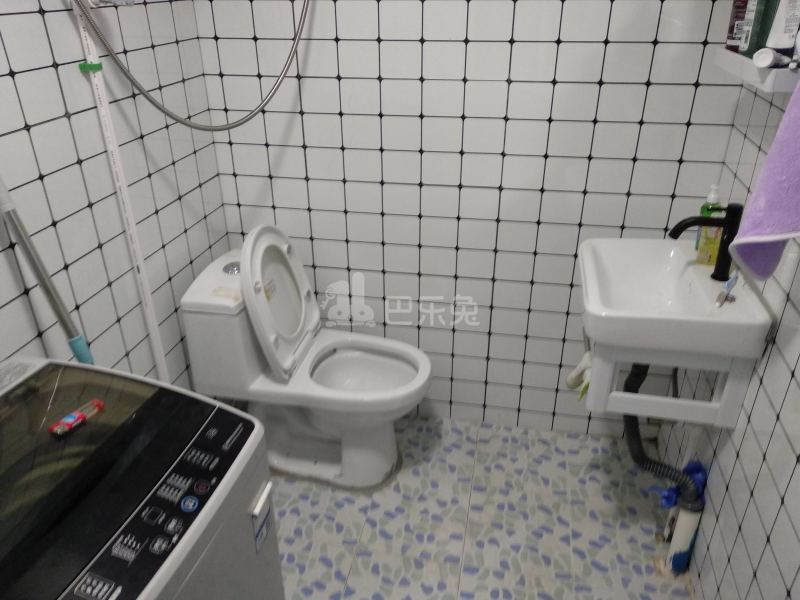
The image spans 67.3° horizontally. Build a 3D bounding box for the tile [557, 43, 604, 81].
[{"bbox_3d":[0.475,-0.626,1.585,0.117,0.098,0.010,5,28,10],"label":"tile"}]

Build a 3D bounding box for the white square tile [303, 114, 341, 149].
[{"bbox_3d":[-0.232,-0.507,1.799,0.118,0.098,0.010,5,28,10],"label":"white square tile"}]

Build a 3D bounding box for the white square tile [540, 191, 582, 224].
[{"bbox_3d":[0.479,-0.273,1.780,0.119,0.099,0.010,5,28,10],"label":"white square tile"}]

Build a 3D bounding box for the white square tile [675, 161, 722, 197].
[{"bbox_3d":[0.830,-0.334,1.676,0.110,0.099,0.010,5,28,10],"label":"white square tile"}]

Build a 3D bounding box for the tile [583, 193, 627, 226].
[{"bbox_3d":[0.598,-0.264,1.762,0.118,0.099,0.010,5,28,10],"label":"tile"}]

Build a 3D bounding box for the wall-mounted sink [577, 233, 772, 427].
[{"bbox_3d":[0.622,0.068,1.500,0.370,0.300,0.460,6,28,11],"label":"wall-mounted sink"}]

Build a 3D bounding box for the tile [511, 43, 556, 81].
[{"bbox_3d":[0.357,-0.636,1.607,0.118,0.098,0.010,5,28,10],"label":"tile"}]

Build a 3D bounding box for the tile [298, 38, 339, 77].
[{"bbox_3d":[-0.233,-0.687,1.714,0.119,0.100,0.010,5,28,10],"label":"tile"}]

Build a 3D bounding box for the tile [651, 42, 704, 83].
[{"bbox_3d":[0.710,-0.606,1.545,0.117,0.098,0.010,5,28,10],"label":"tile"}]

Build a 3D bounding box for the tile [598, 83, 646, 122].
[{"bbox_3d":[0.594,-0.528,1.613,0.118,0.098,0.010,5,28,10],"label":"tile"}]

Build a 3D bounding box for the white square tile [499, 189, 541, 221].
[{"bbox_3d":[0.360,-0.282,1.794,0.118,0.098,0.010,5,28,10],"label":"white square tile"}]

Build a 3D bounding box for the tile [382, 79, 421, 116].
[{"bbox_3d":[0.005,-0.577,1.715,0.118,0.098,0.010,5,28,10],"label":"tile"}]

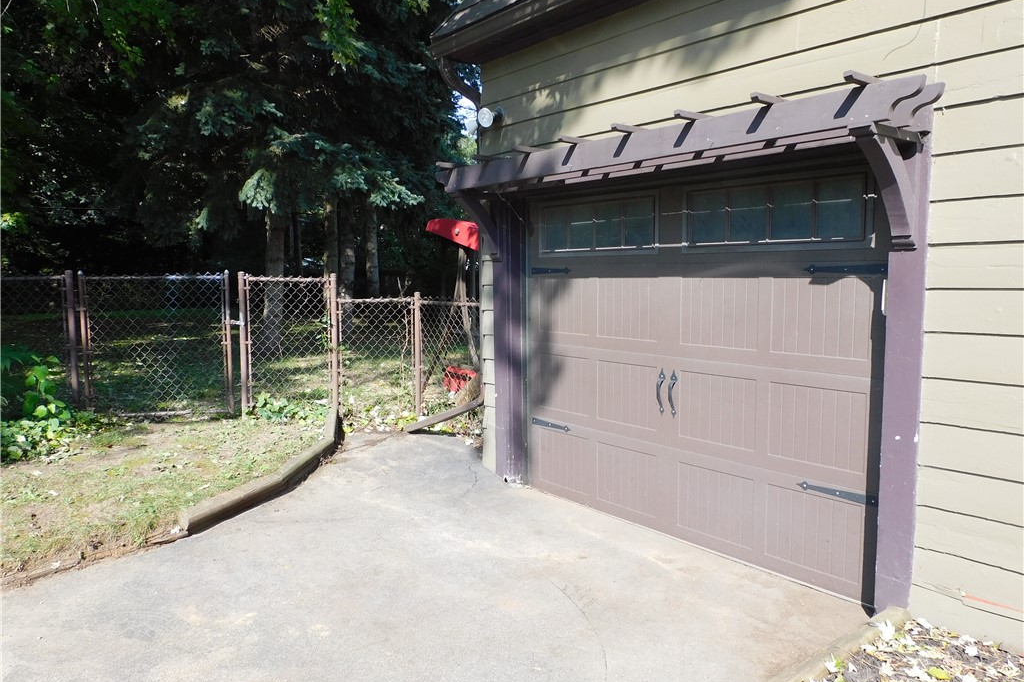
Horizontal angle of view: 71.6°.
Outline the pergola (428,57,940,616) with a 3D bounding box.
[{"bbox_3d":[0.598,0.057,3.843,0.610,2.282,3.049,-5,7,-40],"label":"pergola"}]

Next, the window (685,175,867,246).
[{"bbox_3d":[1.289,-0.640,3.578,0.040,0.306,0.970,-5,7,-40],"label":"window"}]

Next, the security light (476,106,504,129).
[{"bbox_3d":[-0.130,-1.538,4.867,0.183,0.163,0.140,-5,7,-40],"label":"security light"}]

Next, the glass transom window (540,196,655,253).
[{"bbox_3d":[0.519,-0.725,4.495,0.040,0.306,0.965,-5,7,-40],"label":"glass transom window"}]

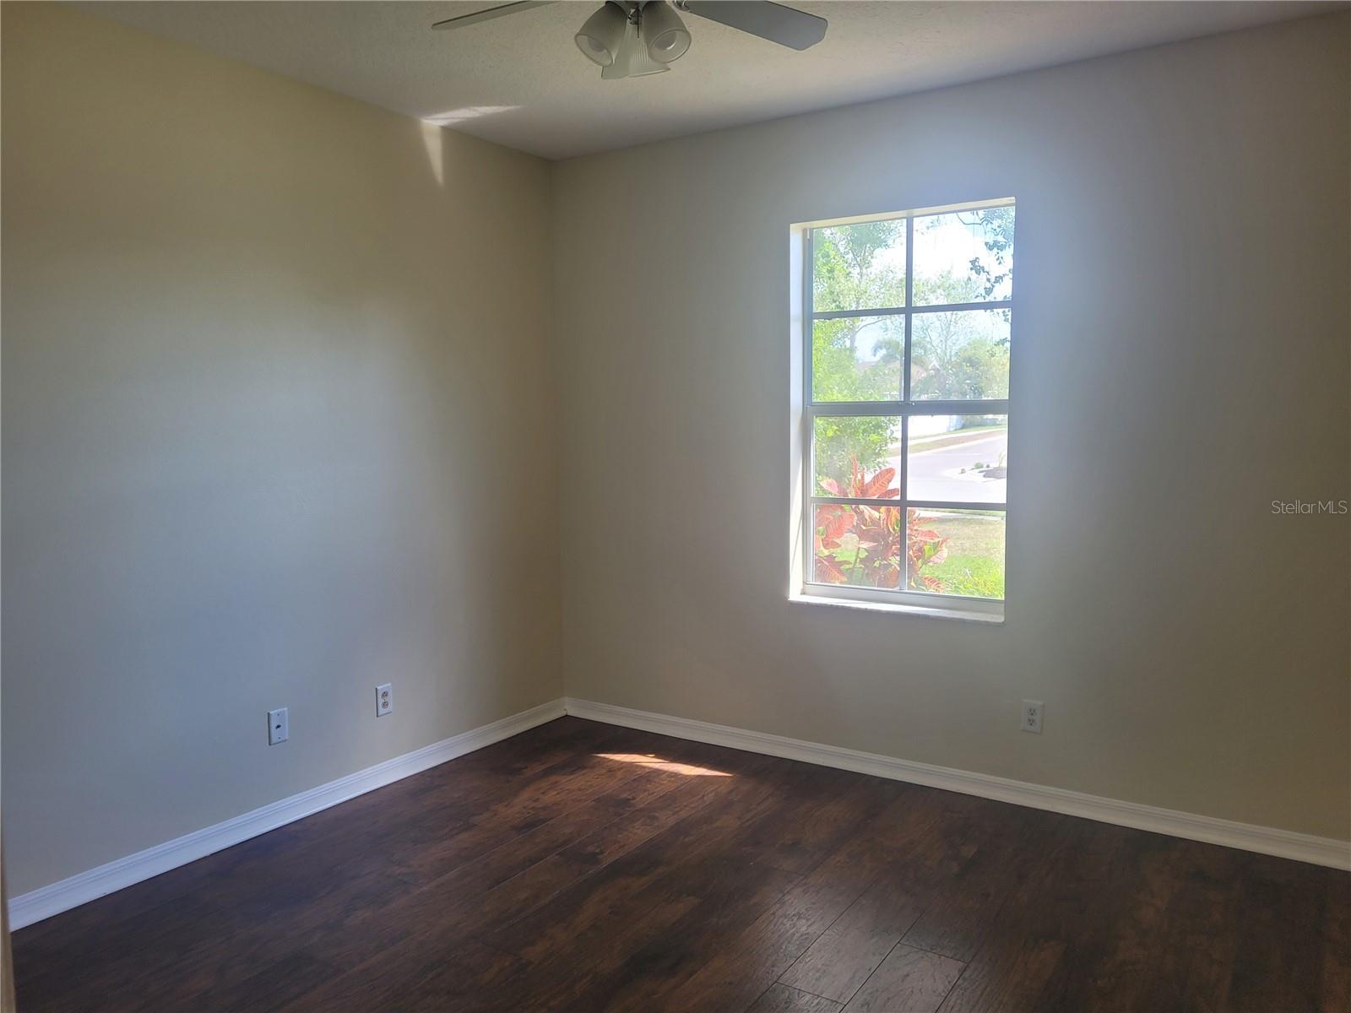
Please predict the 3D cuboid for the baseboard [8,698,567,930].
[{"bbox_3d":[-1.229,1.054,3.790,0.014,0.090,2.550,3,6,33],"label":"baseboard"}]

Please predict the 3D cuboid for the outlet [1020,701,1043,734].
[{"bbox_3d":[1.276,0.755,3.635,0.074,0.118,0.008,3,6,33],"label":"outlet"}]

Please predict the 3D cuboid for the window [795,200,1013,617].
[{"bbox_3d":[0.860,-0.354,3.891,0.870,1.500,0.130,3,6,33],"label":"window"}]

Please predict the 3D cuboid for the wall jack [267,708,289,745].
[{"bbox_3d":[-1.383,0.768,3.540,0.008,0.118,0.074,3,6,33],"label":"wall jack"}]

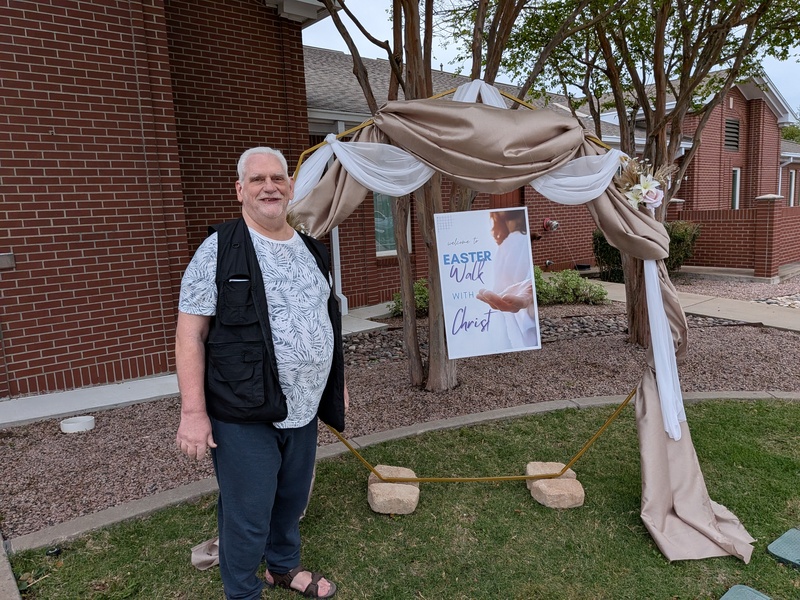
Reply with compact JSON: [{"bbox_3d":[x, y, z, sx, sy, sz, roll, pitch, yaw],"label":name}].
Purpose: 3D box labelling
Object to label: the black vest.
[{"bbox_3d":[-0.460,0.075,2.030,0.520,0.750,0.410,-10,11,-42],"label":"black vest"}]

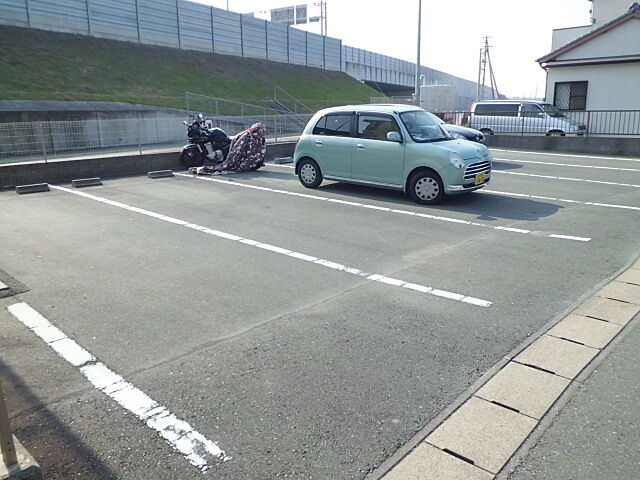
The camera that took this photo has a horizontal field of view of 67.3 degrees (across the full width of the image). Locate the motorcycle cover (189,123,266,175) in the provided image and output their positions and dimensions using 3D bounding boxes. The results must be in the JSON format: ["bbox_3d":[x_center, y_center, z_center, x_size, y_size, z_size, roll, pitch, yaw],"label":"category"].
[{"bbox_3d":[-2.126,-2.125,11.037,1.550,1.110,1.100,3,16,10],"label":"motorcycle cover"}]

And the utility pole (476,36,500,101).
[{"bbox_3d":[23.442,-23.114,68.304,3.300,10.768,2.000,5,17,17],"label":"utility pole"}]

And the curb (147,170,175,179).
[{"bbox_3d":[-3.389,-1.405,10.312,0.165,0.125,0.510,14,21,40],"label":"curb"}]

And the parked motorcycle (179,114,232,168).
[{"bbox_3d":[-2.306,-2.222,11.217,2.080,1.200,0.780,3,16,10],"label":"parked motorcycle"}]

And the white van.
[{"bbox_3d":[8.758,-4.864,20.212,4.420,1.930,1.720,14,21,40],"label":"white van"}]

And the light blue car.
[{"bbox_3d":[1.220,-1.629,8.509,3.395,1.515,1.500,12,20,37],"label":"light blue car"}]

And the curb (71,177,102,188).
[{"bbox_3d":[-4.442,-1.094,9.223,0.165,0.125,0.500,14,21,40],"label":"curb"}]

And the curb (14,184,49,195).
[{"bbox_3d":[-5.116,-0.913,8.589,0.165,0.125,0.510,14,21,40],"label":"curb"}]

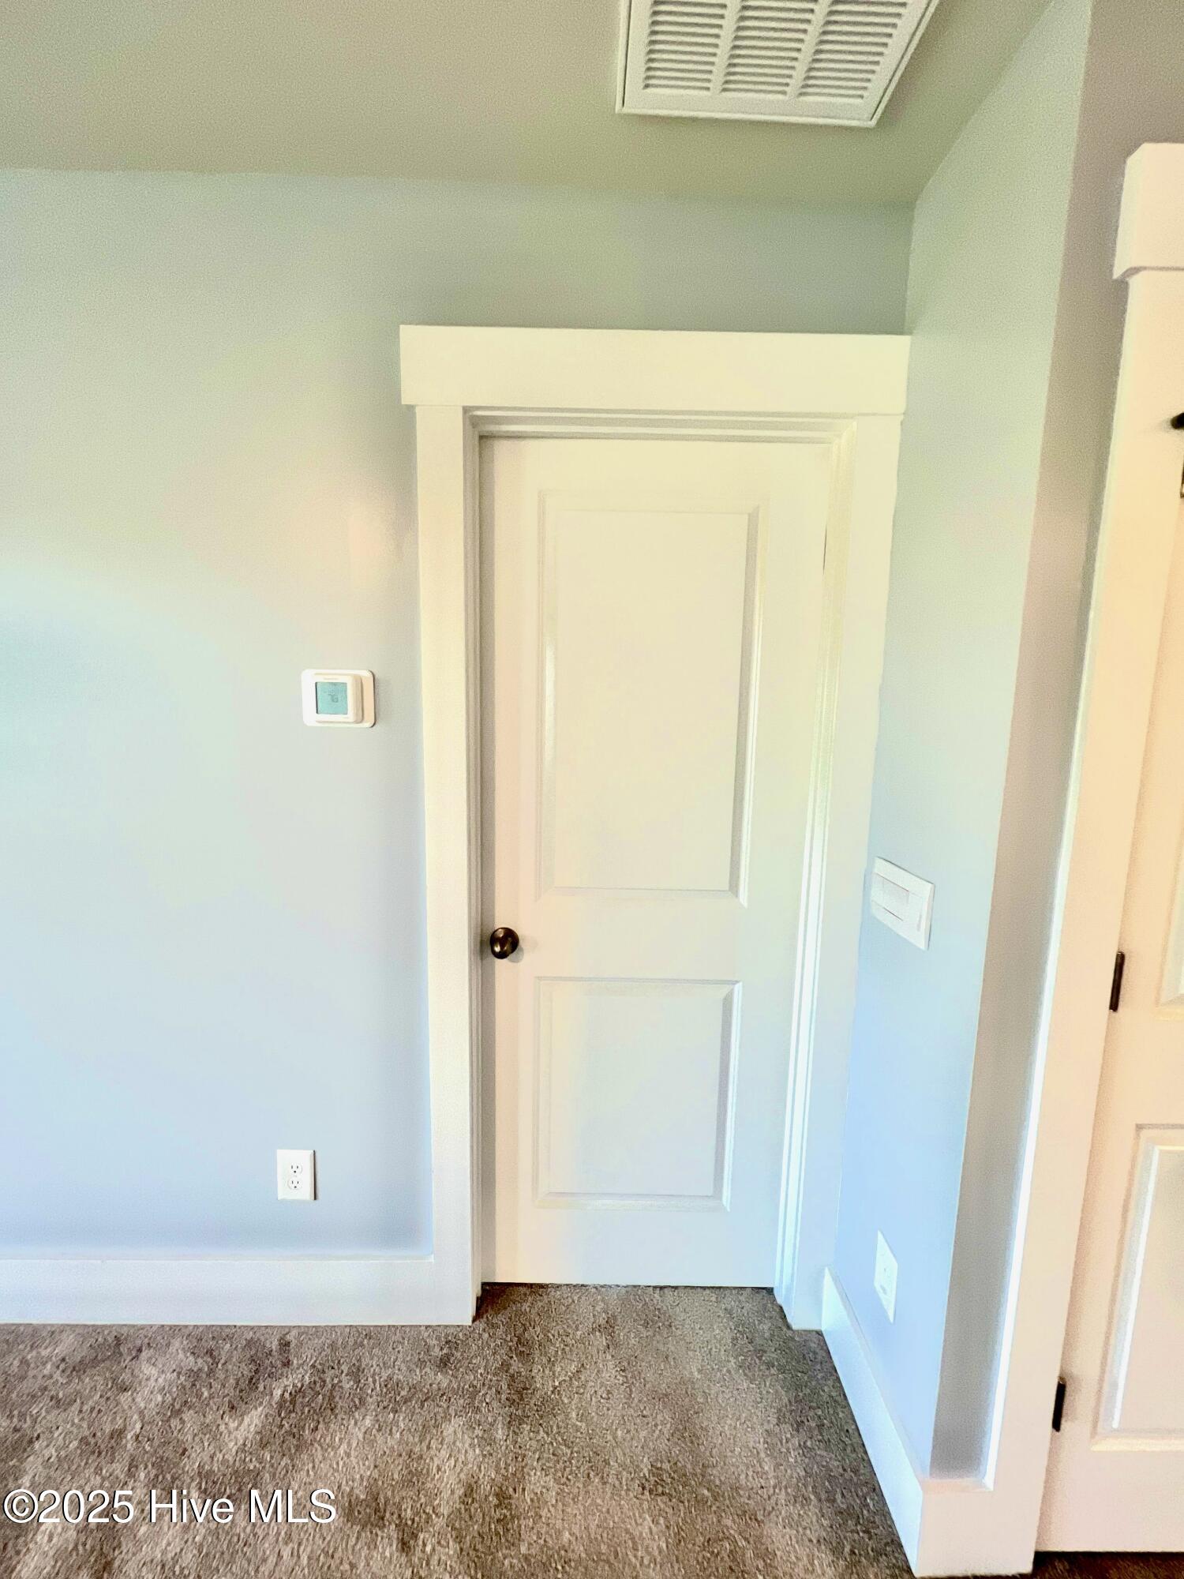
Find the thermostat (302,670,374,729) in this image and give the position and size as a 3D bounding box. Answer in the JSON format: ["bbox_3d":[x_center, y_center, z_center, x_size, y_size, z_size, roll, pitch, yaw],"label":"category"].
[{"bbox_3d":[-0.527,-0.188,1.224,0.149,0.119,0.035,1,7,-1],"label":"thermostat"}]

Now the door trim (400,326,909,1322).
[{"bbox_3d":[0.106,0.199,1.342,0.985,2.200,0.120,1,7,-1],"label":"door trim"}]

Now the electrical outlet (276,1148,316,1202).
[{"bbox_3d":[-0.686,0.893,1.376,0.082,0.126,0.012,1,7,-1],"label":"electrical outlet"}]

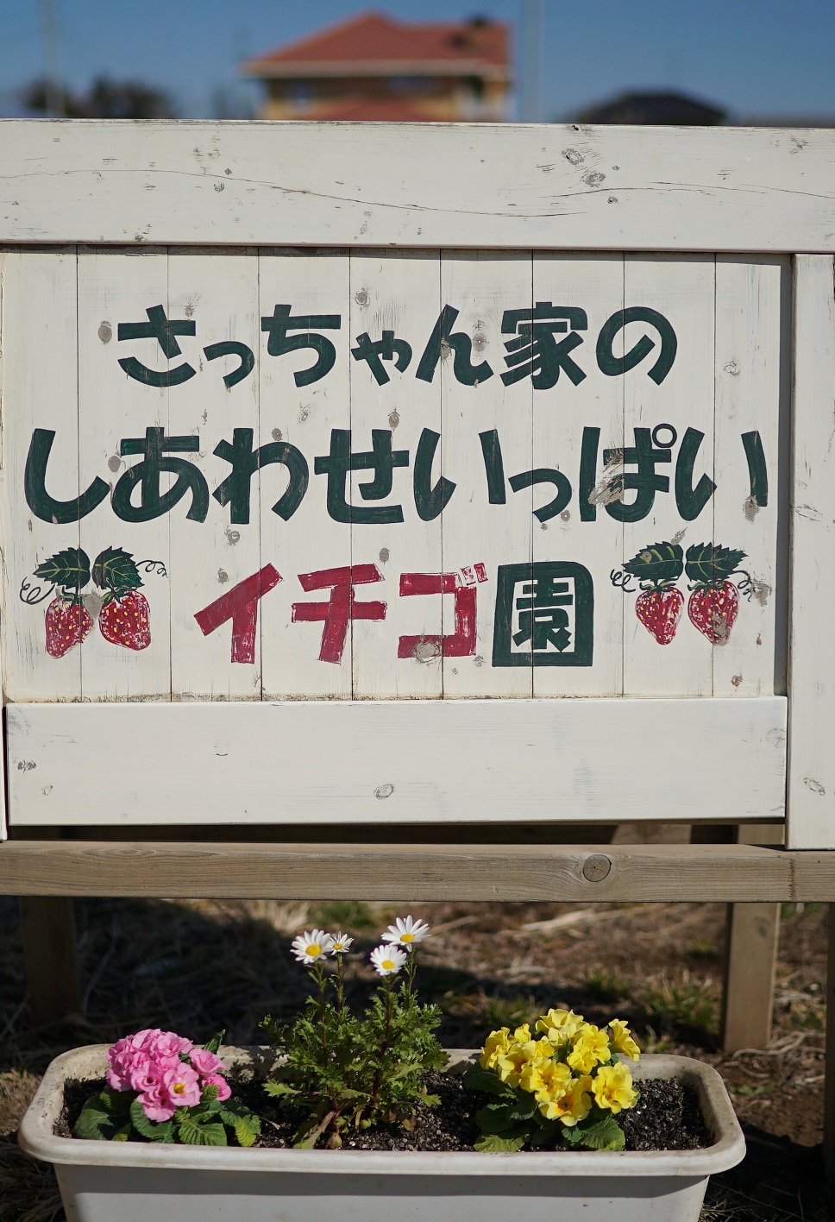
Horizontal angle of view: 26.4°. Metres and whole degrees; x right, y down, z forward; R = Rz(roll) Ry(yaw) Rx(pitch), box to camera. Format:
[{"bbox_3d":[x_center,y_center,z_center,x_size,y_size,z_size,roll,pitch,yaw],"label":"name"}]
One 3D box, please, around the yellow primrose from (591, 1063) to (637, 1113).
[{"bbox_3d":[0.179,0.433,1.618,0.042,0.042,0.026,-3,-20,-12],"label":"yellow primrose"}]

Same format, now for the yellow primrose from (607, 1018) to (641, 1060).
[{"bbox_3d":[0.192,0.399,1.657,0.025,0.037,0.036,-28,-2,28],"label":"yellow primrose"}]

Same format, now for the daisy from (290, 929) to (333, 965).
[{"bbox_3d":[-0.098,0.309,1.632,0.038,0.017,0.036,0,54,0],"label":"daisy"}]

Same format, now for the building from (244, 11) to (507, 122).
[{"bbox_3d":[-1.450,-16.834,62.862,9.200,8.300,9.000,0,12,0],"label":"building"}]

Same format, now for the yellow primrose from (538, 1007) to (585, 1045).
[{"bbox_3d":[0.134,0.387,1.659,0.043,0.025,0.040,0,37,0],"label":"yellow primrose"}]

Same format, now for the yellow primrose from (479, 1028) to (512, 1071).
[{"bbox_3d":[0.073,0.404,1.642,0.025,0.037,0.036,28,-4,-32],"label":"yellow primrose"}]

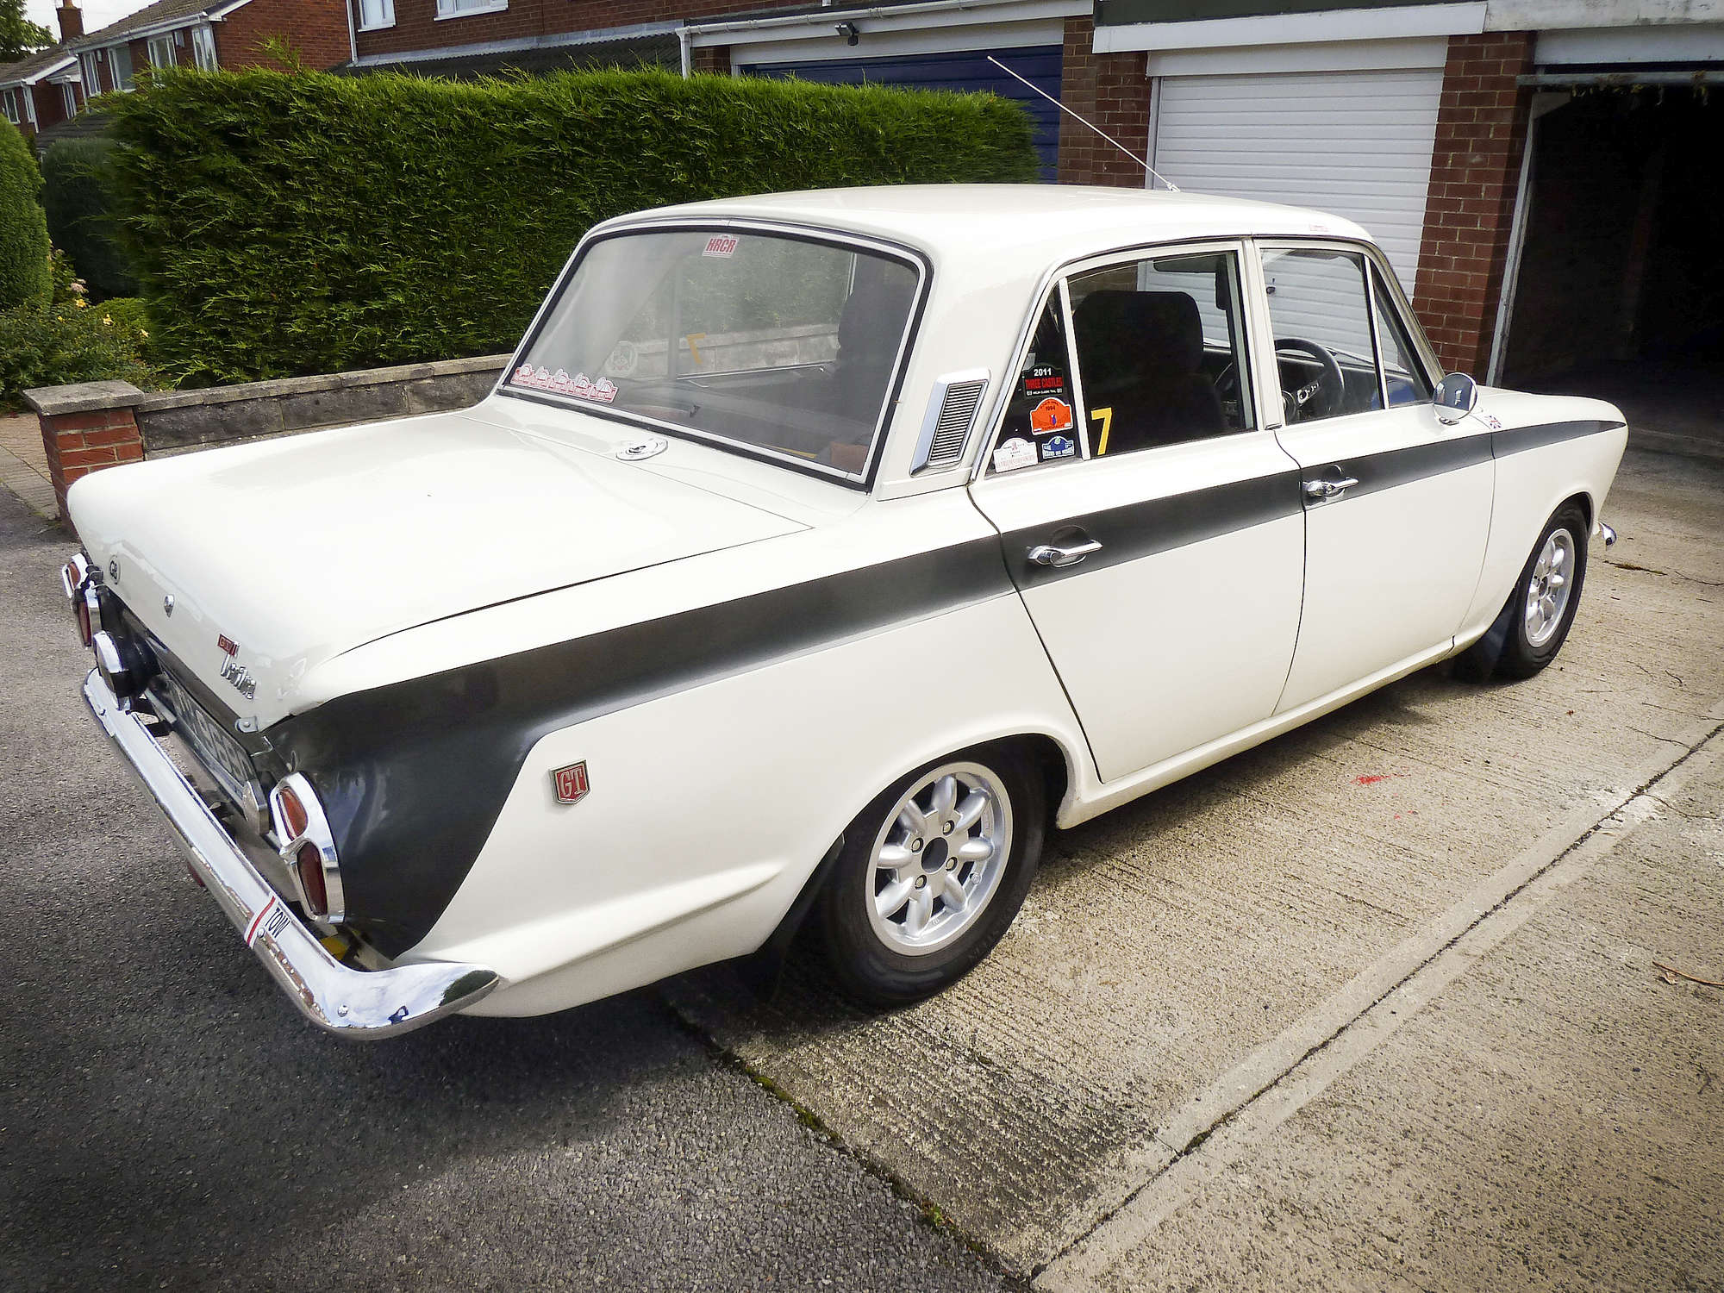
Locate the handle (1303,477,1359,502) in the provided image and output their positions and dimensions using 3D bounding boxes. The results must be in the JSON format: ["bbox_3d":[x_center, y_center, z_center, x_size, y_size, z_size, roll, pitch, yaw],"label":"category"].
[{"bbox_3d":[0.970,-0.325,2.576,0.197,0.036,0.049,-16,25,-38],"label":"handle"}]

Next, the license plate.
[{"bbox_3d":[-1.065,0.149,2.026,0.020,0.116,0.525,-16,25,-38],"label":"license plate"}]

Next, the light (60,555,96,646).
[{"bbox_3d":[-1.538,-0.087,2.455,0.061,0.192,0.187,-16,25,-38],"label":"light"}]

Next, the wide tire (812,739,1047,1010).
[{"bbox_3d":[0.090,0.349,2.237,0.581,0.581,0.182,-16,25,-38],"label":"wide tire"}]

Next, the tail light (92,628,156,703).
[{"bbox_3d":[-1.252,0.025,2.137,0.085,0.120,0.120,-16,26,-39],"label":"tail light"}]

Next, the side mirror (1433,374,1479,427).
[{"bbox_3d":[1.361,-0.564,2.839,0.061,0.126,0.109,-13,23,-33],"label":"side mirror"}]

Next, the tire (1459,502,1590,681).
[{"bbox_3d":[2.004,-0.197,3.774,0.581,0.581,0.182,-17,25,-40],"label":"tire"}]

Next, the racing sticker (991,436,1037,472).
[{"bbox_3d":[0.256,-0.320,2.062,0.103,0.051,0.003,-16,10,-38],"label":"racing sticker"}]

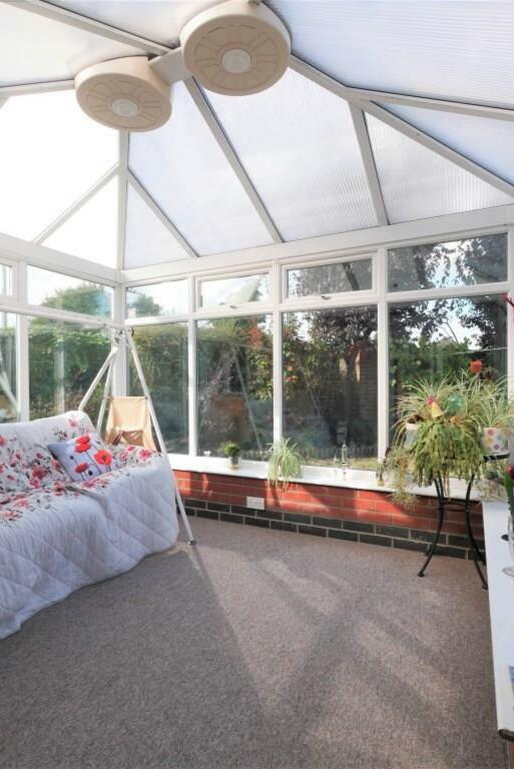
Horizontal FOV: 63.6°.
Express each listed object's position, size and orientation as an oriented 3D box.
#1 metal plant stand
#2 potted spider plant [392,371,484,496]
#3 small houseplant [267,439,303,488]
[{"bbox_3d":[1.177,0.749,2.456,0.550,0.720,0.540,0,0,25],"label":"metal plant stand"},{"bbox_3d":[1.026,0.292,2.330,0.480,0.660,0.440,0,0,25],"label":"potted spider plant"},{"bbox_3d":[0.214,0.593,3.110,0.265,0.365,0.260,0,0,0],"label":"small houseplant"}]

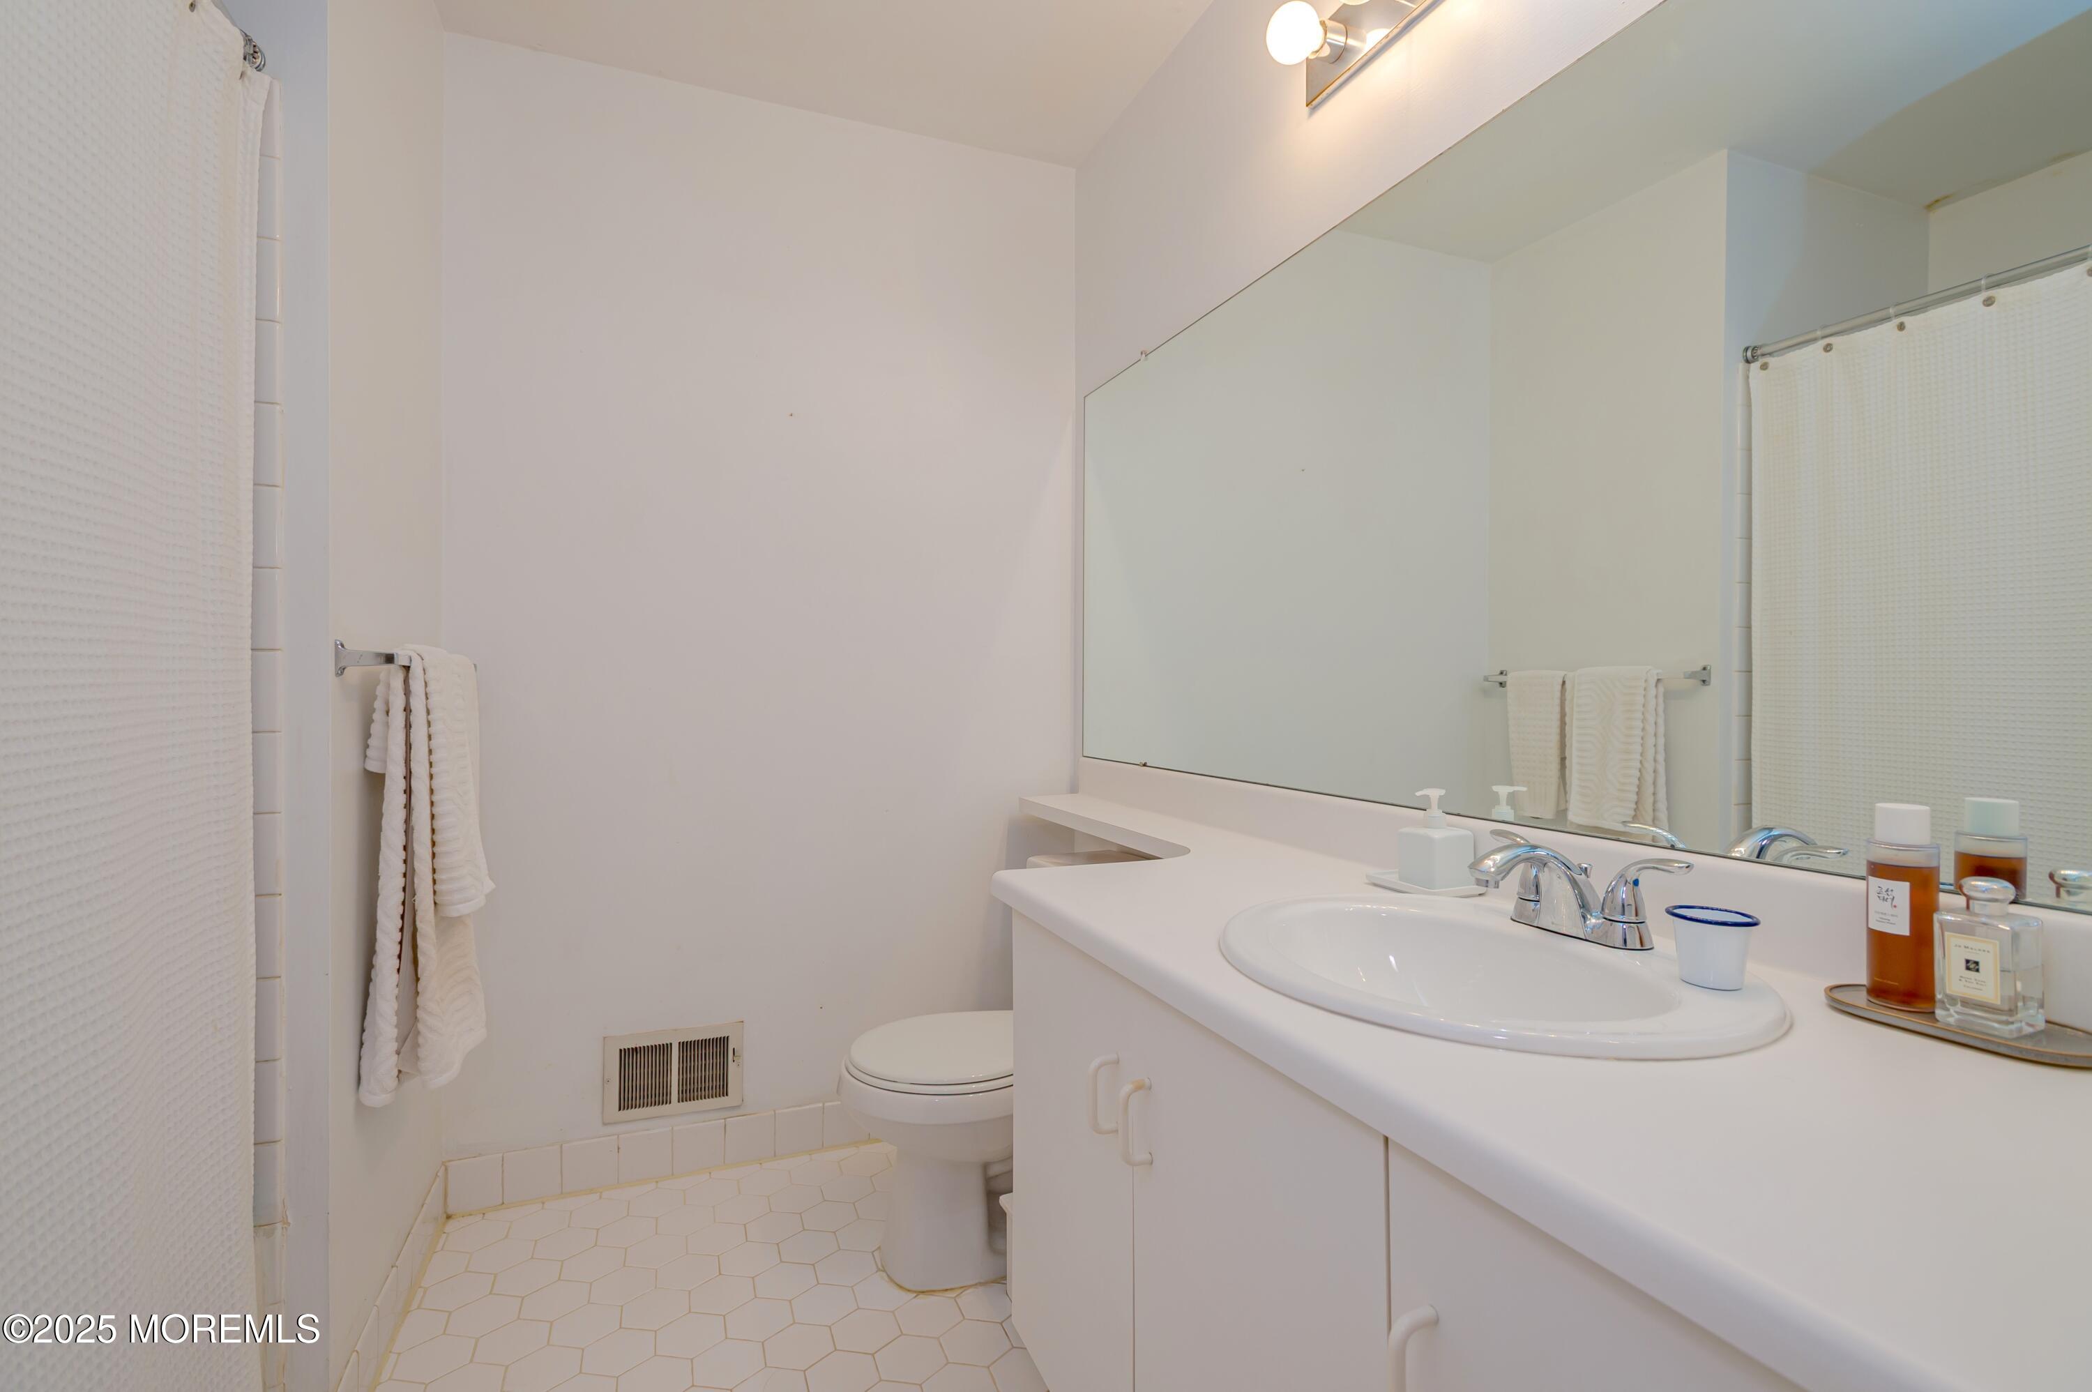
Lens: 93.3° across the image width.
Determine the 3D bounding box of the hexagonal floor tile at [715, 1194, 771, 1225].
[{"bbox_3d":[-0.630,1.069,2.047,0.125,0.008,0.108,0,1,9],"label":"hexagonal floor tile"}]

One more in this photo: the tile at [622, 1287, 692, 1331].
[{"bbox_3d":[-0.680,1.073,1.720,0.125,0.008,0.108,0,1,9],"label":"tile"}]

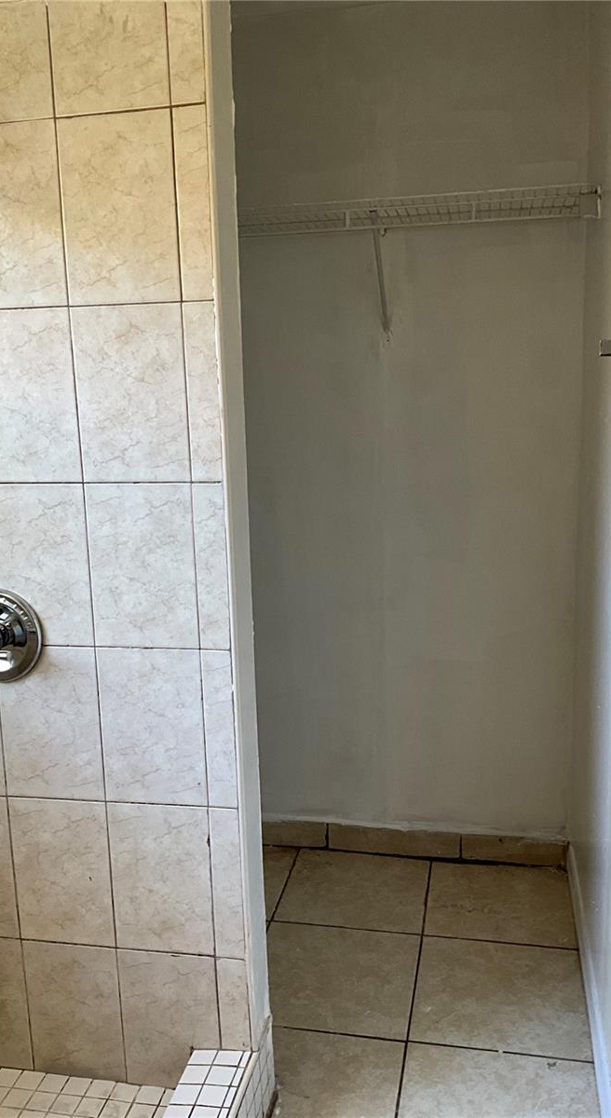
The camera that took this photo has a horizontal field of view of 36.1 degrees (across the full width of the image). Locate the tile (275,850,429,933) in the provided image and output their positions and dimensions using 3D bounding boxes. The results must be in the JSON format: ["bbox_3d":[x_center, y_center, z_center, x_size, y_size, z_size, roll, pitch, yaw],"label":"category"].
[{"bbox_3d":[0.150,0.971,2.745,0.411,0.010,0.407,1,11,12],"label":"tile"}]

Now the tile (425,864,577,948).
[{"bbox_3d":[0.551,0.975,2.663,0.399,0.010,0.407,1,11,12],"label":"tile"}]

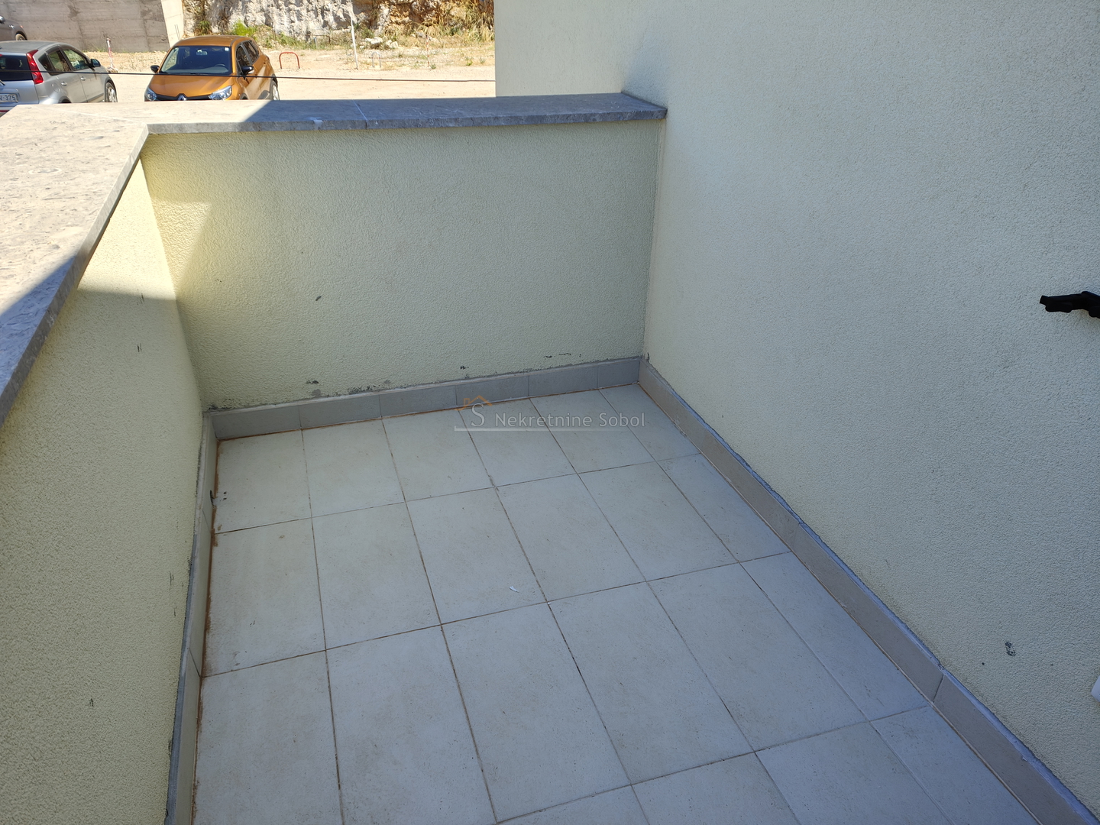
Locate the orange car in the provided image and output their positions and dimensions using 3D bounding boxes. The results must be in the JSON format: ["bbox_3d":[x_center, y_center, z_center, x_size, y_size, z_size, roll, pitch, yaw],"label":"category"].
[{"bbox_3d":[-6.955,-6.864,16.467,1.790,1.560,4.120,-1,30,-5],"label":"orange car"}]

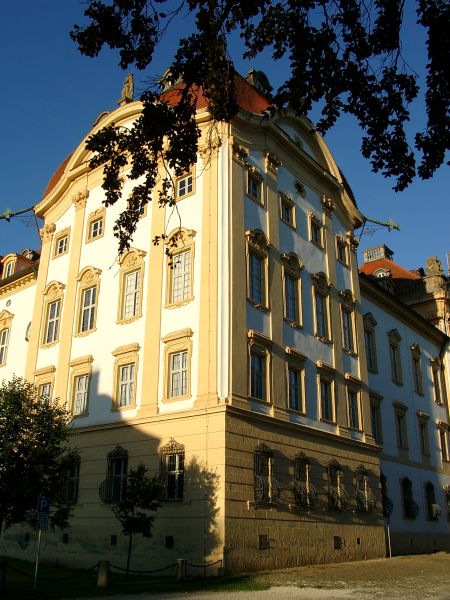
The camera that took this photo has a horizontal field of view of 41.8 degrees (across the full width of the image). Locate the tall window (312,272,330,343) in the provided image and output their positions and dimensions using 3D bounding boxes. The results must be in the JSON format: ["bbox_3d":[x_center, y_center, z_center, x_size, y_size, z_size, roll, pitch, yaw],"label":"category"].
[{"bbox_3d":[6.174,0.339,37.535,0.450,4.600,2.200,-16,-27,34],"label":"tall window"}]

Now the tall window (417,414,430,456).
[{"bbox_3d":[16.247,11.011,48.074,0.289,3.226,1.685,-16,-27,36],"label":"tall window"}]

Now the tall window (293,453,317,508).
[{"bbox_3d":[3.990,9.024,29.412,0.481,2.504,1.396,-16,-27,36],"label":"tall window"}]

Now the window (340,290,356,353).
[{"bbox_3d":[9.468,1.675,45.655,0.362,4.753,2.273,-16,-27,35],"label":"window"}]

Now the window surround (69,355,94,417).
[{"bbox_3d":[-8.148,4.911,33.001,1.830,3.226,0.337,-16,-27,36],"label":"window surround"}]

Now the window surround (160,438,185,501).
[{"bbox_3d":[-2.523,7.992,27.877,1.500,2.850,0.400,-16,-27,34],"label":"window surround"}]

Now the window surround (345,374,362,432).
[{"bbox_3d":[7.568,6.117,34.770,0.400,3.080,2.150,-15,-26,35],"label":"window surround"}]

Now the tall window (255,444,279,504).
[{"bbox_3d":[1.922,8.040,27.005,0.530,2.648,1.396,-16,-27,36],"label":"tall window"}]

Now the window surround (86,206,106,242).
[{"bbox_3d":[-7.694,-4.538,35.517,1.800,2.130,0.300,-17,-27,38],"label":"window surround"}]

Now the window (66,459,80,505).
[{"bbox_3d":[-8.010,9.626,31.239,1.156,2.215,0.193,-16,-27,36],"label":"window"}]

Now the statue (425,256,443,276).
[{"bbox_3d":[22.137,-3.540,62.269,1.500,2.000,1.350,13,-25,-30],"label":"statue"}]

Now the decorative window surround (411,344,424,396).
[{"bbox_3d":[18.751,6.892,58.219,0.362,4.908,2.377,-16,-27,35],"label":"decorative window surround"}]

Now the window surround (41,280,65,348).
[{"bbox_3d":[-11.107,0.787,37.872,2.150,4.500,0.450,-16,-27,34],"label":"window surround"}]

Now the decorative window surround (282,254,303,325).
[{"bbox_3d":[3.790,-0.539,32.924,0.289,3.900,1.781,-16,-27,36],"label":"decorative window surround"}]

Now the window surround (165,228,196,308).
[{"bbox_3d":[-2.758,-2.010,36.858,2.532,5.063,0.413,-17,-28,36],"label":"window surround"}]

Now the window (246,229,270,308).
[{"bbox_3d":[1.649,-1.614,29.341,0.400,4.250,2.150,-15,-26,35],"label":"window"}]

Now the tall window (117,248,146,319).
[{"bbox_3d":[-4.900,-0.822,31.373,2.150,4.200,0.400,-17,-27,38],"label":"tall window"}]

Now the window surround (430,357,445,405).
[{"bbox_3d":[19.989,7.437,55.585,0.450,4.750,2.150,-16,-27,34],"label":"window surround"}]

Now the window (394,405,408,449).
[{"bbox_3d":[13.424,9.782,44.922,0.241,3.178,1.541,-16,-27,36],"label":"window"}]

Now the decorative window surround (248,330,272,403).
[{"bbox_3d":[1.859,3.472,30.280,0.450,3.500,2.150,-16,-27,34],"label":"decorative window surround"}]

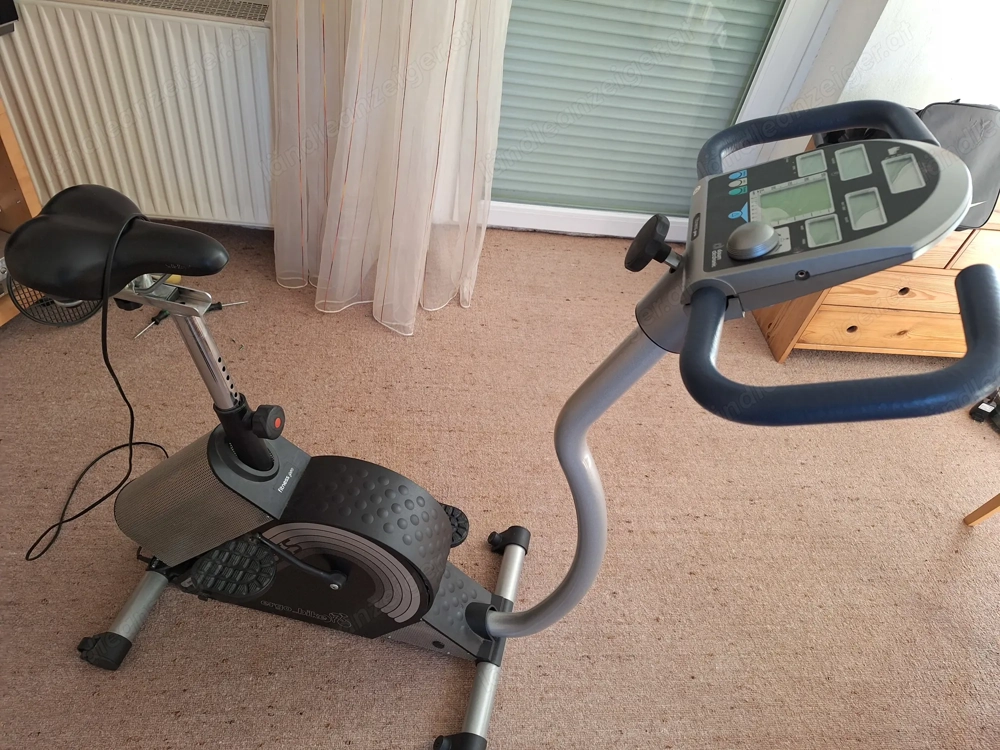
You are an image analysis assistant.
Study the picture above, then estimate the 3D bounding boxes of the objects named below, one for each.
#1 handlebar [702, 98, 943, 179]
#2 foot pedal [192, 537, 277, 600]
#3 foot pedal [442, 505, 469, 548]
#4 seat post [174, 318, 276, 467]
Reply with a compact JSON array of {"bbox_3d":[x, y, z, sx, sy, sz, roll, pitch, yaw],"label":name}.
[{"bbox_3d":[0.369,-0.285,0.810,0.246,0.044,0.179,-7,33,20],"label":"handlebar"},{"bbox_3d":[-0.452,0.340,1.147,0.133,0.030,0.102,14,44,1],"label":"foot pedal"},{"bbox_3d":[-0.138,0.333,1.471,0.133,0.030,0.102,14,44,1],"label":"foot pedal"},{"bbox_3d":[-0.448,0.037,1.092,0.059,0.350,0.055,6,44,11],"label":"seat post"}]

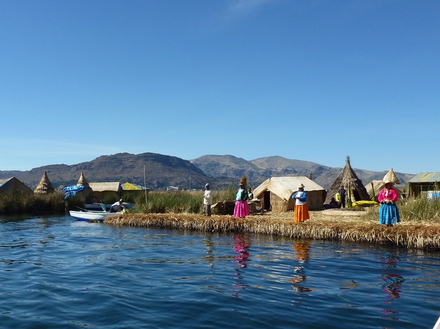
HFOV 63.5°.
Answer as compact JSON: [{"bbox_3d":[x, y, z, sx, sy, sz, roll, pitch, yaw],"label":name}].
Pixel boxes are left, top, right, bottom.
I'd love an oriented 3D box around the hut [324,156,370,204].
[{"bbox_3d":[9.783,1.297,27.276,3.450,3.800,3.450,0,-4,-5],"label":"hut"}]

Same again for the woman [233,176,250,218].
[{"bbox_3d":[0.921,1.537,15.230,0.660,1.590,0.480,-2,-5,28],"label":"woman"}]

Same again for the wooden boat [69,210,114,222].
[{"bbox_3d":[-7.262,3.099,21.335,3.500,0.610,1.250,0,-4,0],"label":"wooden boat"}]

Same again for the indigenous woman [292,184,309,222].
[{"bbox_3d":[3.244,1.544,14.327,0.700,1.570,0.500,-1,-4,13],"label":"indigenous woman"}]

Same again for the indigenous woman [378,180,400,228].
[{"bbox_3d":[5.752,1.345,12.136,0.760,1.580,0.530,-2,-5,29],"label":"indigenous woman"}]

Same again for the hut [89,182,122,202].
[{"bbox_3d":[-14.032,3.281,43.377,4.300,2.100,2.800,0,-4,-5],"label":"hut"}]

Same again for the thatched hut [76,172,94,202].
[{"bbox_3d":[-15.656,2.527,40.924,2.800,3.260,2.800,1,-4,-18],"label":"thatched hut"}]

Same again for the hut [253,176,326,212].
[{"bbox_3d":[4.318,1.808,21.927,3.350,2.030,3.000,4,-6,-44],"label":"hut"}]

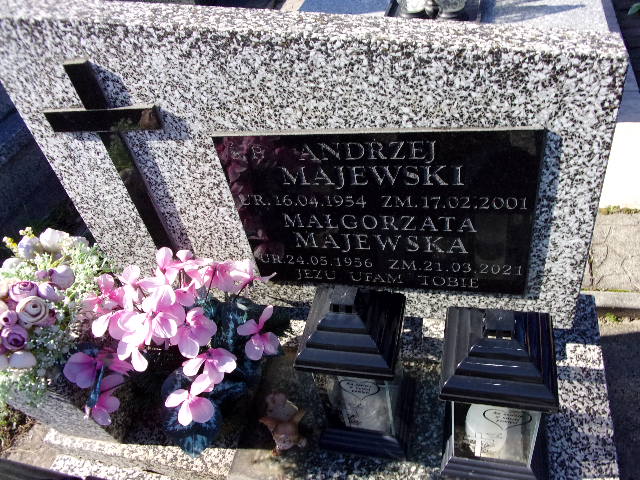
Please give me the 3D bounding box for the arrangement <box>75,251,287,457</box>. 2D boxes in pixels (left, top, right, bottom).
[{"bbox_3d":[-0.213,0.172,0.887,0.330,0.340,0.300,2,44,16],"label":"arrangement"}]

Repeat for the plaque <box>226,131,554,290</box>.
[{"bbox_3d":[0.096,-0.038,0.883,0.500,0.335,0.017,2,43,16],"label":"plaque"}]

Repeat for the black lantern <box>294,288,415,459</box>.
[{"bbox_3d":[0.061,0.193,0.812,0.144,0.318,0.144,2,44,16],"label":"black lantern"}]

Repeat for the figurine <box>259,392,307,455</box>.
[{"bbox_3d":[-0.062,0.311,0.878,0.071,0.100,0.062,-8,42,5],"label":"figurine"}]

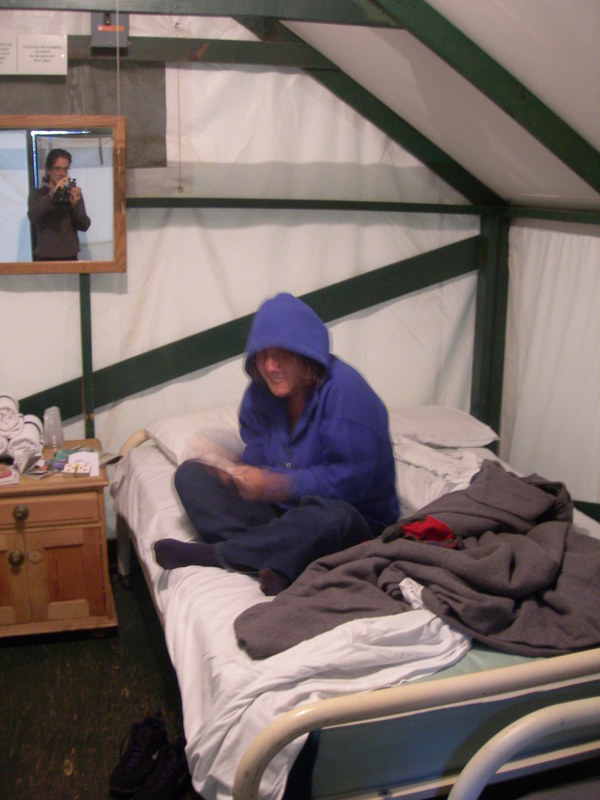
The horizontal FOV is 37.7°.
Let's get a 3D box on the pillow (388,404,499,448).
[{"bbox_3d":[0.437,0.100,3.698,0.650,0.152,0.406,-3,14,-18],"label":"pillow"}]

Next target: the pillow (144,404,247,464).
[{"bbox_3d":[-0.245,0.124,3.539,0.650,0.152,0.416,-4,14,-21],"label":"pillow"}]

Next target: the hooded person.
[{"bbox_3d":[-0.013,0.068,2.552,0.670,0.771,0.731,9,15,30],"label":"hooded person"}]

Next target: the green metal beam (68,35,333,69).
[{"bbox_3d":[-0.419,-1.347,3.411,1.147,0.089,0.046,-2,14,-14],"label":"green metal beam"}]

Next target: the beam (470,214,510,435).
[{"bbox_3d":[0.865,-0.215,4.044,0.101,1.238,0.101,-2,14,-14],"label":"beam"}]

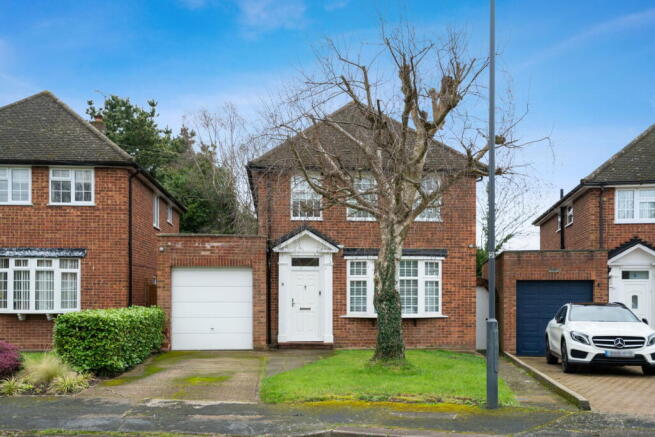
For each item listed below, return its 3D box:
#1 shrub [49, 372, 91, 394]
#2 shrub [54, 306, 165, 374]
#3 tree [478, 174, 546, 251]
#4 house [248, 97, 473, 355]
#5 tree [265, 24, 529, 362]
[{"bbox_3d":[-3.960,2.530,9.750,0.620,0.360,0.550,0,-4,0],"label":"shrub"},{"bbox_3d":[-4.500,2.550,13.500,1.000,1.200,4.300,0,-4,0],"label":"shrub"},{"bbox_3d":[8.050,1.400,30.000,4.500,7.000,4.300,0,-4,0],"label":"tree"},{"bbox_3d":[0.797,0.144,21.997,6.500,7.700,8.700,0,-4,-5],"label":"house"},{"bbox_3d":[1.600,-0.550,14.800,6.000,7.700,5.400,0,-4,0],"label":"tree"}]

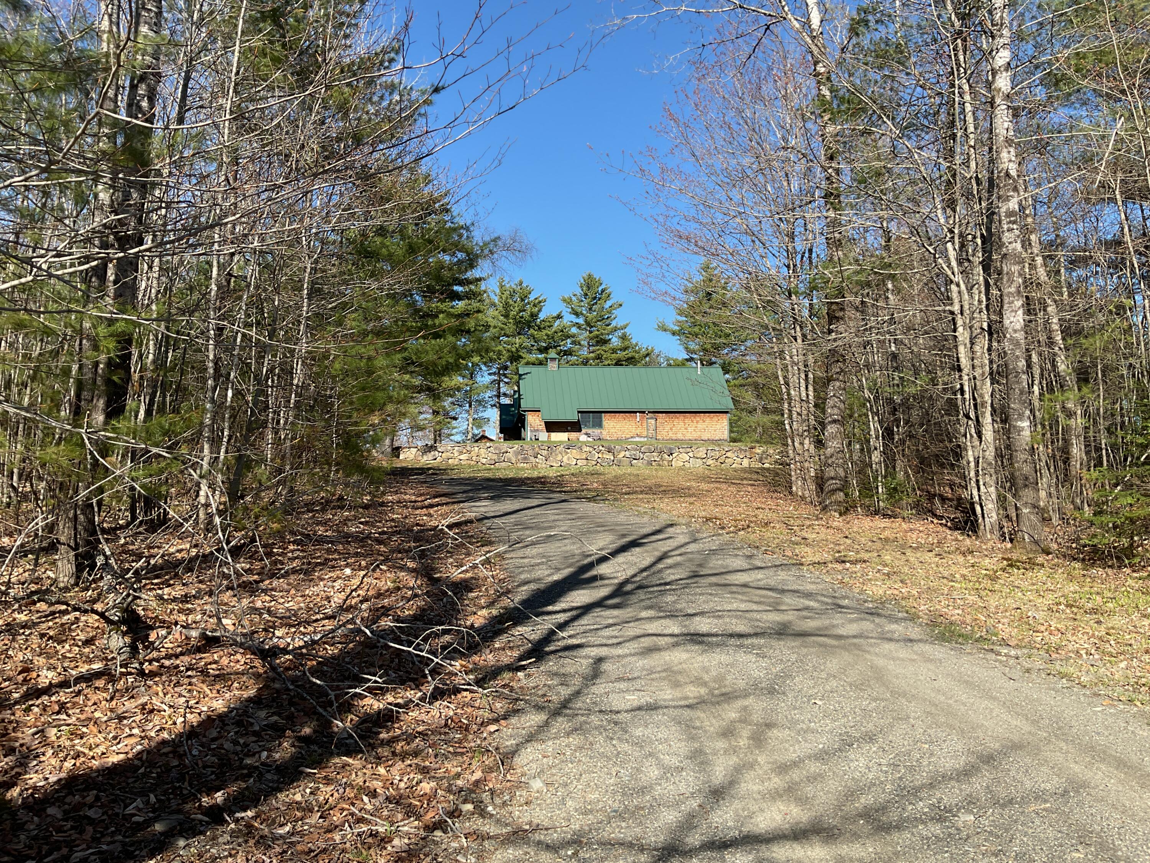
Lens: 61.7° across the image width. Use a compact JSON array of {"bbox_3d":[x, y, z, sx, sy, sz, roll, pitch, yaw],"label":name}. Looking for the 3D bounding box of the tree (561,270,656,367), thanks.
[{"bbox_3d":[2.500,-6.600,92.000,8.200,17.000,8.200,0,-2,0],"label":"tree"}]

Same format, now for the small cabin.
[{"bbox_3d":[3.050,-2.300,73.300,16.600,6.500,8.000,0,-3,-5],"label":"small cabin"}]

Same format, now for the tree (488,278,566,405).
[{"bbox_3d":[-4.600,-6.200,88.000,7.200,15.600,7.200,0,-2,0],"label":"tree"}]

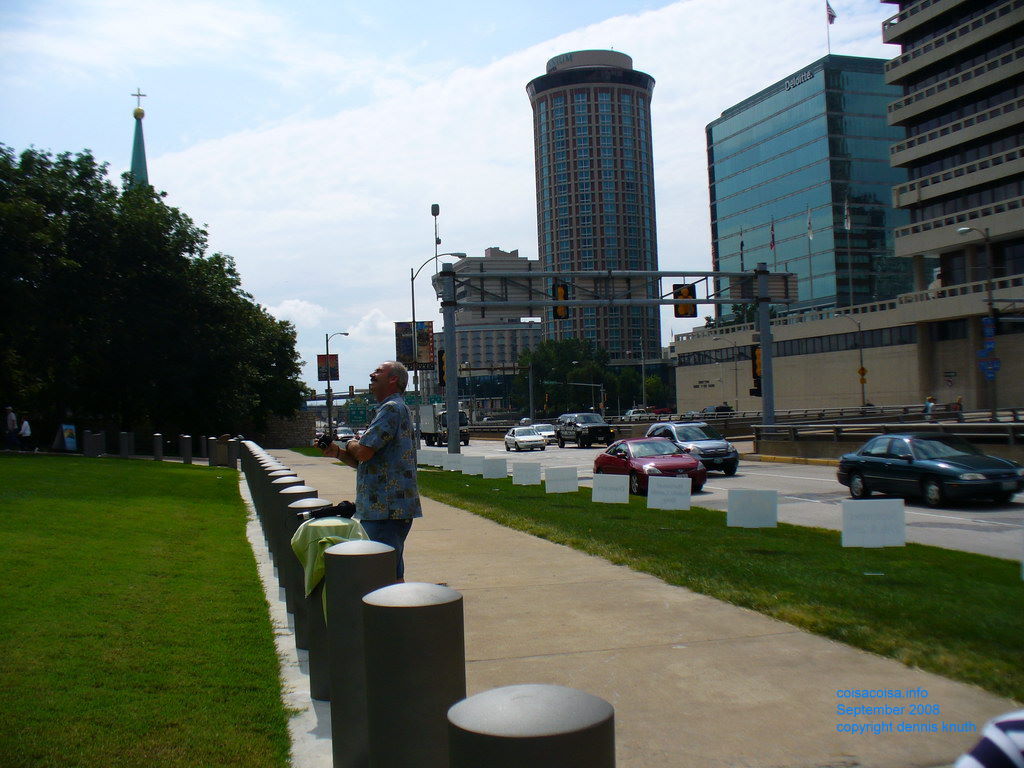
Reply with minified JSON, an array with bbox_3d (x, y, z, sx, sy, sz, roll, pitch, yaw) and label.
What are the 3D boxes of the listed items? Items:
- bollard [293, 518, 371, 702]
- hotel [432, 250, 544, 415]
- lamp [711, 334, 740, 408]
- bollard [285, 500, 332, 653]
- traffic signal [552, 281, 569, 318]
[{"bbox_3d":[-0.923,1.182,5.716,0.285,0.965,0.285,-2,-1,-17],"label":"bollard"},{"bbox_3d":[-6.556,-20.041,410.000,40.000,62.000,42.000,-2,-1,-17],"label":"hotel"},{"bbox_3d":[21.853,-0.809,111.644,2.700,7.930,0.450,-2,-1,-17],"label":"lamp"},{"bbox_3d":[-1.260,1.198,6.879,0.285,0.950,0.285,-2,-1,-14],"label":"bollard"},{"bbox_3d":[1.882,-3.201,42.467,0.570,1.340,0.400,-2,-1,-14],"label":"traffic signal"}]

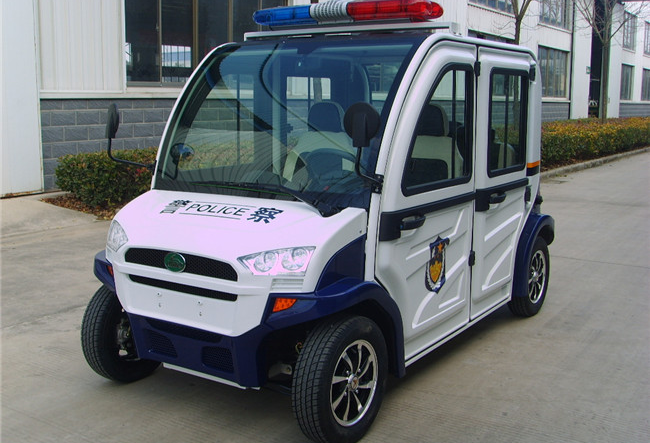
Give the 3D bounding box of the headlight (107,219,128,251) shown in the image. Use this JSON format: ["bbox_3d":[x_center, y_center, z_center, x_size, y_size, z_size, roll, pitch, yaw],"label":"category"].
[{"bbox_3d":[-0.972,0.078,3.458,0.089,0.124,0.315,-6,11,-35],"label":"headlight"}]

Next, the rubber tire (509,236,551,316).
[{"bbox_3d":[1.407,0.377,5.048,0.154,0.548,0.548,6,11,33],"label":"rubber tire"}]

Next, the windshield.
[{"bbox_3d":[-0.223,-0.574,3.629,1.340,1.046,0.203,6,-27,33],"label":"windshield"}]

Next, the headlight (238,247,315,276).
[{"bbox_3d":[-0.196,0.162,2.941,0.315,0.124,0.089,2,9,13],"label":"headlight"}]

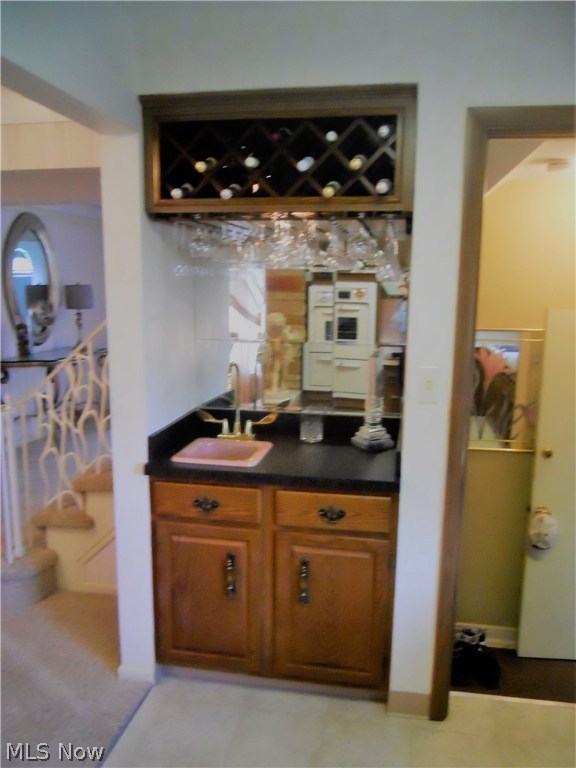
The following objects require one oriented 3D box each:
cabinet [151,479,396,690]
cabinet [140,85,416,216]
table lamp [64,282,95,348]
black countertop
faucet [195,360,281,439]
[{"bbox_3d":[-0.018,0.689,2.579,0.908,0.774,0.568,2,10,9],"label":"cabinet"},{"bbox_3d":[-0.025,-0.781,2.180,0.912,0.390,0.319,2,10,9],"label":"cabinet"},{"bbox_3d":[-2.296,-0.736,6.776,0.306,0.722,0.306,2,10,9],"label":"table lamp"},{"bbox_3d":[-0.014,0.241,2.494,0.912,0.137,0.591,2,10,9],"label":"black countertop"},{"bbox_3d":[-0.222,0.075,2.620,0.356,0.337,0.155,2,10,9],"label":"faucet"}]

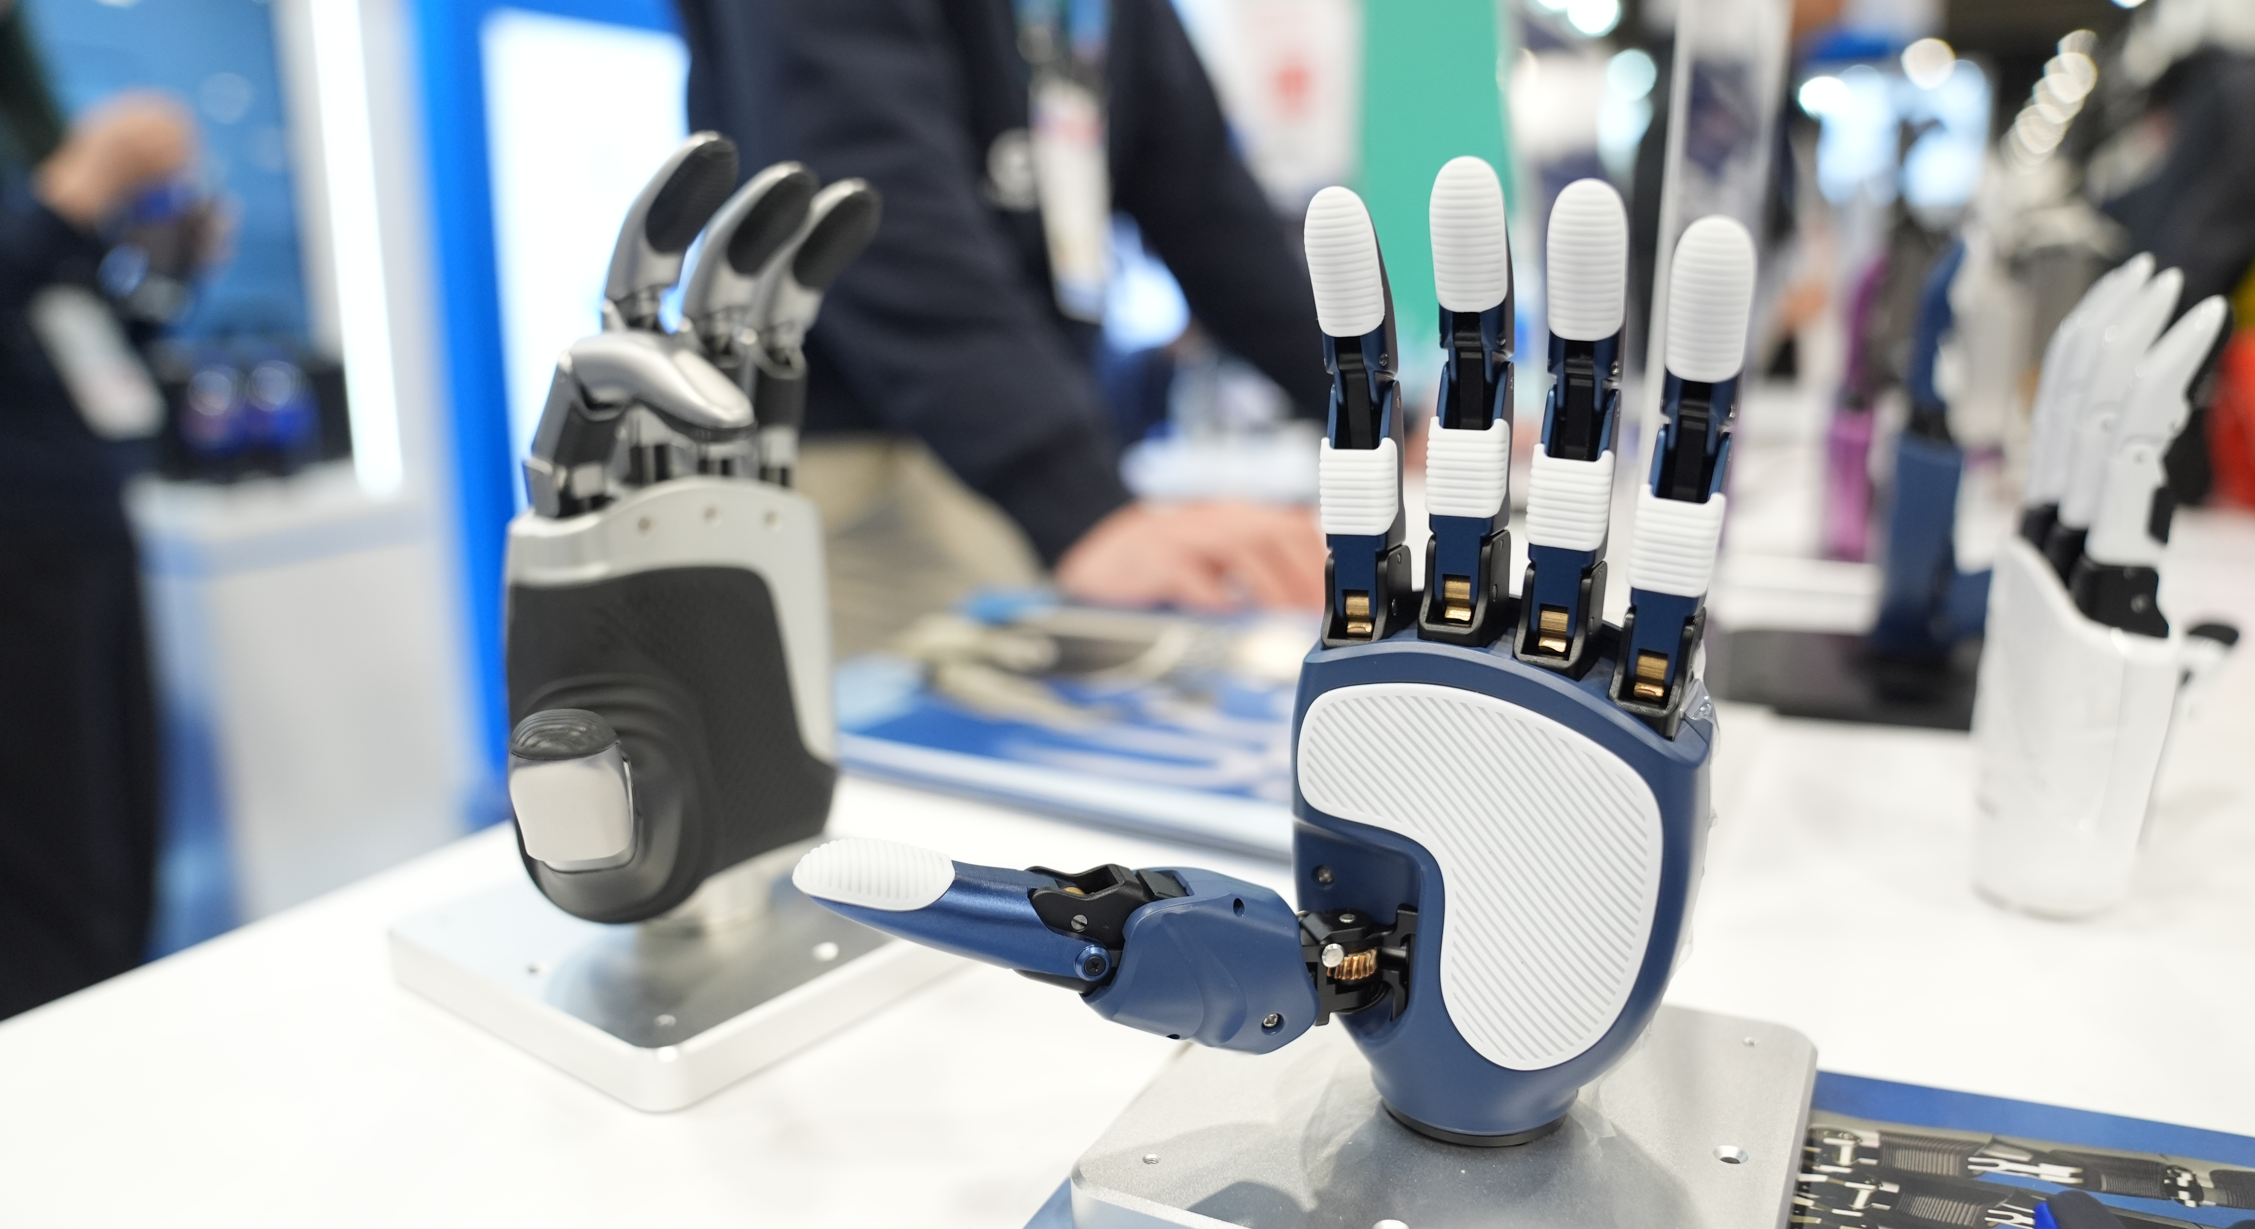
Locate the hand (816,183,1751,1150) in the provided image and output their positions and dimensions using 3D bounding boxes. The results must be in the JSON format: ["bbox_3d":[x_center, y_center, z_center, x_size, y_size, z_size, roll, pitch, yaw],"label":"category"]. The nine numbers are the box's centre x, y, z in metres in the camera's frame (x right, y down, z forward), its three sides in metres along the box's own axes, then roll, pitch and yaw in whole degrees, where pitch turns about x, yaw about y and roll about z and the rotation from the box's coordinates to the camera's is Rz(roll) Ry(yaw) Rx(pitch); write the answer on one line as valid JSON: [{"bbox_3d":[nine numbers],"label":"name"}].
[{"bbox_3d":[0.024,0.011,0.294,0.175,0.190,0.084,6,14,27],"label":"hand"}]

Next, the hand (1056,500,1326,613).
[{"bbox_3d":[0.042,-0.033,0.830,0.165,0.065,0.095,6,14,30],"label":"hand"}]

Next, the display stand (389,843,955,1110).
[{"bbox_3d":[-0.116,0.088,0.421,0.125,0.015,0.125,9,15,37],"label":"display stand"}]

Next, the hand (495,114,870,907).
[{"bbox_3d":[-0.106,-0.017,0.375,0.085,0.198,0.114,9,15,37],"label":"hand"}]

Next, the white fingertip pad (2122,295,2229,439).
[{"bbox_3d":[0.274,-0.065,0.394,0.016,0.043,0.014,29,11,-3],"label":"white fingertip pad"}]

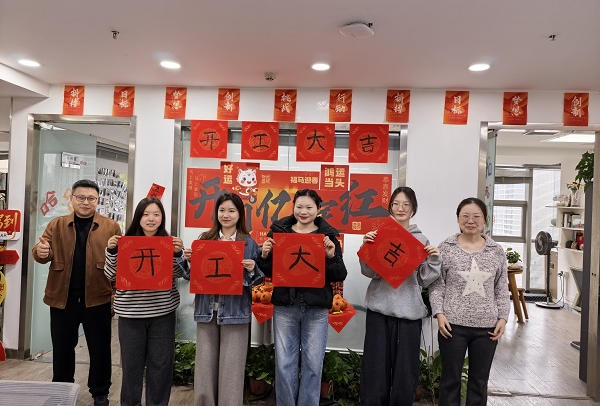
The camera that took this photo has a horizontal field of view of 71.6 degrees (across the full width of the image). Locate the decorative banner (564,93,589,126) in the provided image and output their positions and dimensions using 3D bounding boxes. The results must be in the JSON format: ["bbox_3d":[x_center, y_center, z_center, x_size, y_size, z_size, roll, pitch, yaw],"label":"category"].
[{"bbox_3d":[2.355,-0.793,3.538,0.197,0.282,0.010,2,0,5],"label":"decorative banner"}]

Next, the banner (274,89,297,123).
[{"bbox_3d":[-0.135,-0.899,3.828,0.204,0.292,0.010,2,-1,5],"label":"banner"}]

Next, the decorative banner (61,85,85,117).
[{"bbox_3d":[-2.122,-0.960,3.903,0.197,0.282,0.010,2,0,5],"label":"decorative banner"}]

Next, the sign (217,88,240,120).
[{"bbox_3d":[-0.649,-0.897,3.783,0.197,0.282,0.010,2,0,5],"label":"sign"}]

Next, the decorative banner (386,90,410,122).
[{"bbox_3d":[0.883,-0.873,3.747,0.204,0.292,0.010,2,-1,5],"label":"decorative banner"}]

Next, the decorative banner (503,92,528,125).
[{"bbox_3d":[1.899,-0.833,3.666,0.204,0.292,0.010,2,-1,5],"label":"decorative banner"}]

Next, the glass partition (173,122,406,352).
[{"bbox_3d":[-0.133,0.286,3.767,2.113,2.022,0.080,2,0,5],"label":"glass partition"}]

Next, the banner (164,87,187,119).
[{"bbox_3d":[-1.143,-0.917,3.823,0.197,0.282,0.010,2,0,5],"label":"banner"}]

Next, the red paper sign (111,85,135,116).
[{"bbox_3d":[-1.677,-0.967,3.952,0.204,0.292,0.010,2,-1,5],"label":"red paper sign"}]

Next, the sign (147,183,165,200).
[{"bbox_3d":[-1.366,-0.070,3.917,0.122,0.200,0.010,24,1,4],"label":"sign"}]

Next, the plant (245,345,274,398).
[{"bbox_3d":[-0.298,1.352,3.380,0.310,0.430,0.310,2,0,5],"label":"plant"}]

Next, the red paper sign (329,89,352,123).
[{"bbox_3d":[0.369,-0.887,3.788,0.204,0.292,0.010,2,-1,5],"label":"red paper sign"}]

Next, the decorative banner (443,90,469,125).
[{"bbox_3d":[1.364,-0.826,3.619,0.197,0.282,0.010,2,0,5],"label":"decorative banner"}]

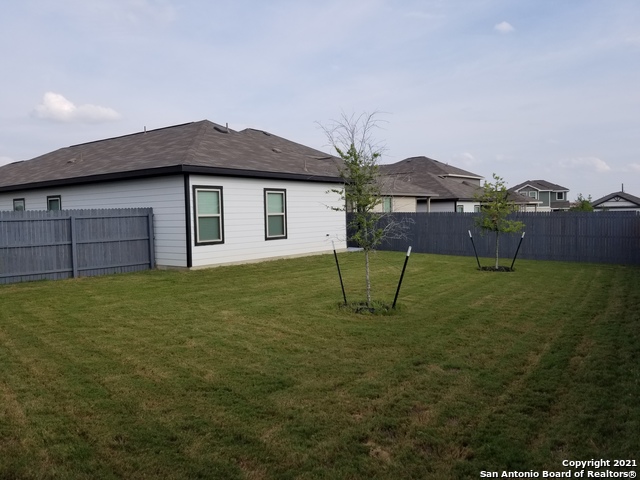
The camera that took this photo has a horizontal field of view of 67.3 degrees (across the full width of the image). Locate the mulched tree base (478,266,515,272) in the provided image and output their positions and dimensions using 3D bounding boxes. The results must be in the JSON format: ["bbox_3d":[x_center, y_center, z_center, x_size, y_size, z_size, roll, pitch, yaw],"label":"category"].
[{"bbox_3d":[5.595,0.880,15.194,1.130,0.100,1.130,-1,3,0],"label":"mulched tree base"}]

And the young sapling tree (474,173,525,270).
[{"bbox_3d":[5.599,-0.566,15.161,1.550,3.030,1.500,-1,3,0],"label":"young sapling tree"}]

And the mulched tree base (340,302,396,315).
[{"bbox_3d":[0.887,1.182,8.803,1.060,0.110,1.030,-1,3,0],"label":"mulched tree base"}]

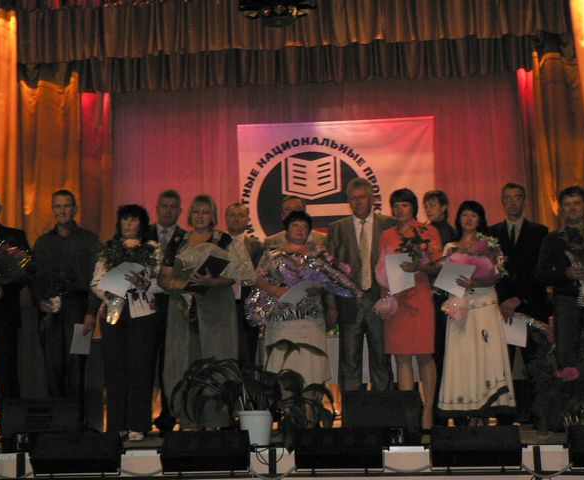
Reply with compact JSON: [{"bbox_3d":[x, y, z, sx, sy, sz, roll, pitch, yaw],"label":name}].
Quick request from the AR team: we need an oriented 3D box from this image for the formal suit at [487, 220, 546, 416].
[{"bbox_3d":[1.677,0.601,7.664,0.520,1.528,0.330,-2,-5,9],"label":"formal suit"}]

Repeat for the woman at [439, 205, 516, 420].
[{"bbox_3d":[1.309,0.530,7.222,0.550,1.625,0.450,-2,-6,10],"label":"woman"}]

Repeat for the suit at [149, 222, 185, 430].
[{"bbox_3d":[-0.883,0.623,7.577,0.520,1.511,0.320,-1,-6,2],"label":"suit"}]

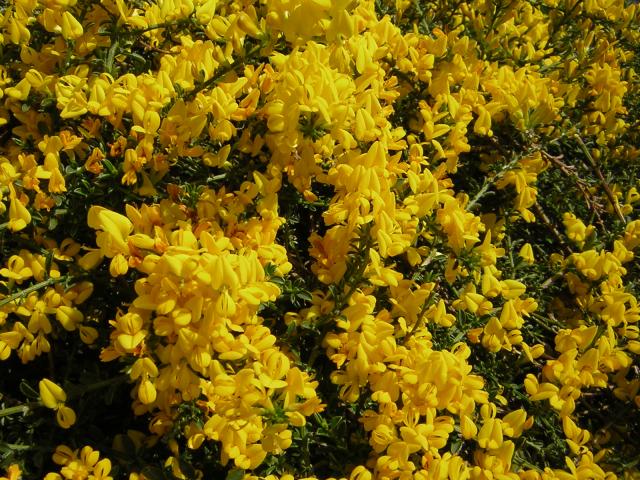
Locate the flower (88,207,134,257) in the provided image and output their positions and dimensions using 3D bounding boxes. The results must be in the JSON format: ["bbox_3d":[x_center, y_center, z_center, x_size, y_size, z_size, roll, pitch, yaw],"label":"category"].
[{"bbox_3d":[-0.152,-0.006,0.480,0.028,0.032,0.026,5,21,31],"label":"flower"}]

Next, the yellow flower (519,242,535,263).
[{"bbox_3d":[0.199,0.013,0.640,0.015,0.021,0.014,-4,15,-5],"label":"yellow flower"}]

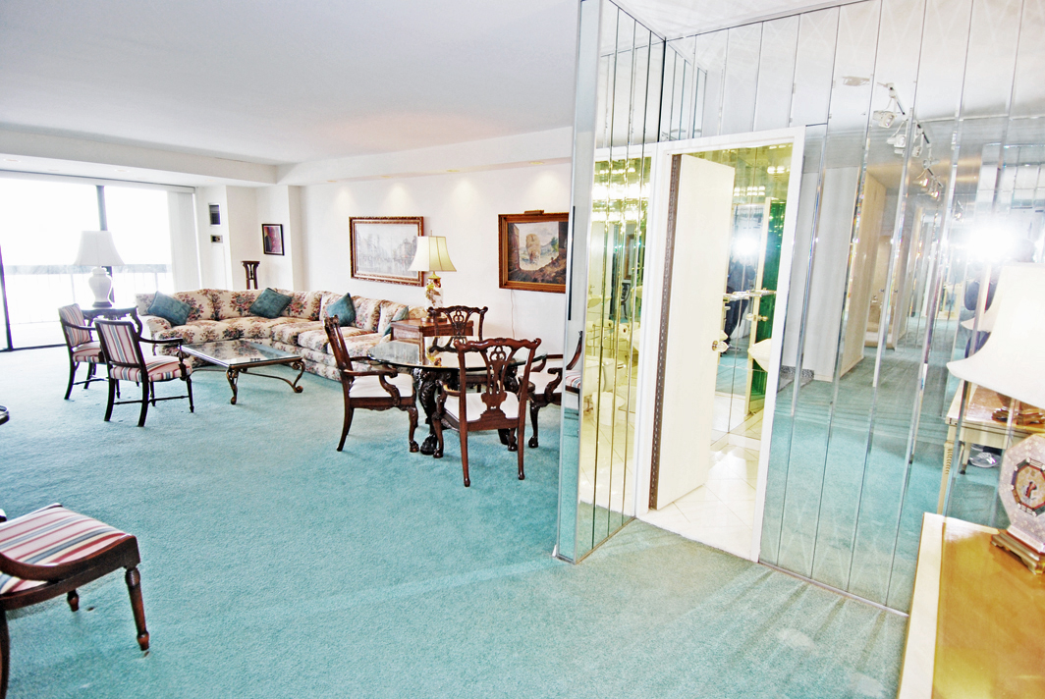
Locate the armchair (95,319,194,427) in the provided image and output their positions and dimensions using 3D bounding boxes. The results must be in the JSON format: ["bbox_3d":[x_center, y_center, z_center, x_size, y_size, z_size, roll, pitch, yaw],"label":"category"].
[{"bbox_3d":[-3.269,0.158,4.501,0.580,0.875,0.585,5,12,18],"label":"armchair"}]

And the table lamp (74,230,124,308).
[{"bbox_3d":[-4.969,-0.943,6.140,0.580,0.870,0.580,11,14,38],"label":"table lamp"}]

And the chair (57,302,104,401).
[{"bbox_3d":[-4.196,0.006,5.145,0.602,0.875,0.580,-1,11,-13],"label":"chair"}]

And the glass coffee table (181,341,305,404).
[{"bbox_3d":[-3.005,0.211,5.557,1.360,0.380,0.660,11,14,38],"label":"glass coffee table"}]

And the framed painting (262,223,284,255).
[{"bbox_3d":[-3.796,-1.665,7.956,0.570,0.452,0.030,11,14,38],"label":"framed painting"}]

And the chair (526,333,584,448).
[{"bbox_3d":[0.345,0.233,4.340,0.660,0.990,0.630,0,11,-7],"label":"chair"}]

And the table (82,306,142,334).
[{"bbox_3d":[-4.968,-0.159,6.274,0.620,0.720,0.560,11,14,38],"label":"table"}]

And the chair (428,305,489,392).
[{"bbox_3d":[-0.499,0.137,4.708,0.630,0.990,0.660,-3,12,-20],"label":"chair"}]

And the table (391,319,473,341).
[{"bbox_3d":[-1.031,0.017,6.024,0.510,0.690,0.730,11,14,38],"label":"table"}]

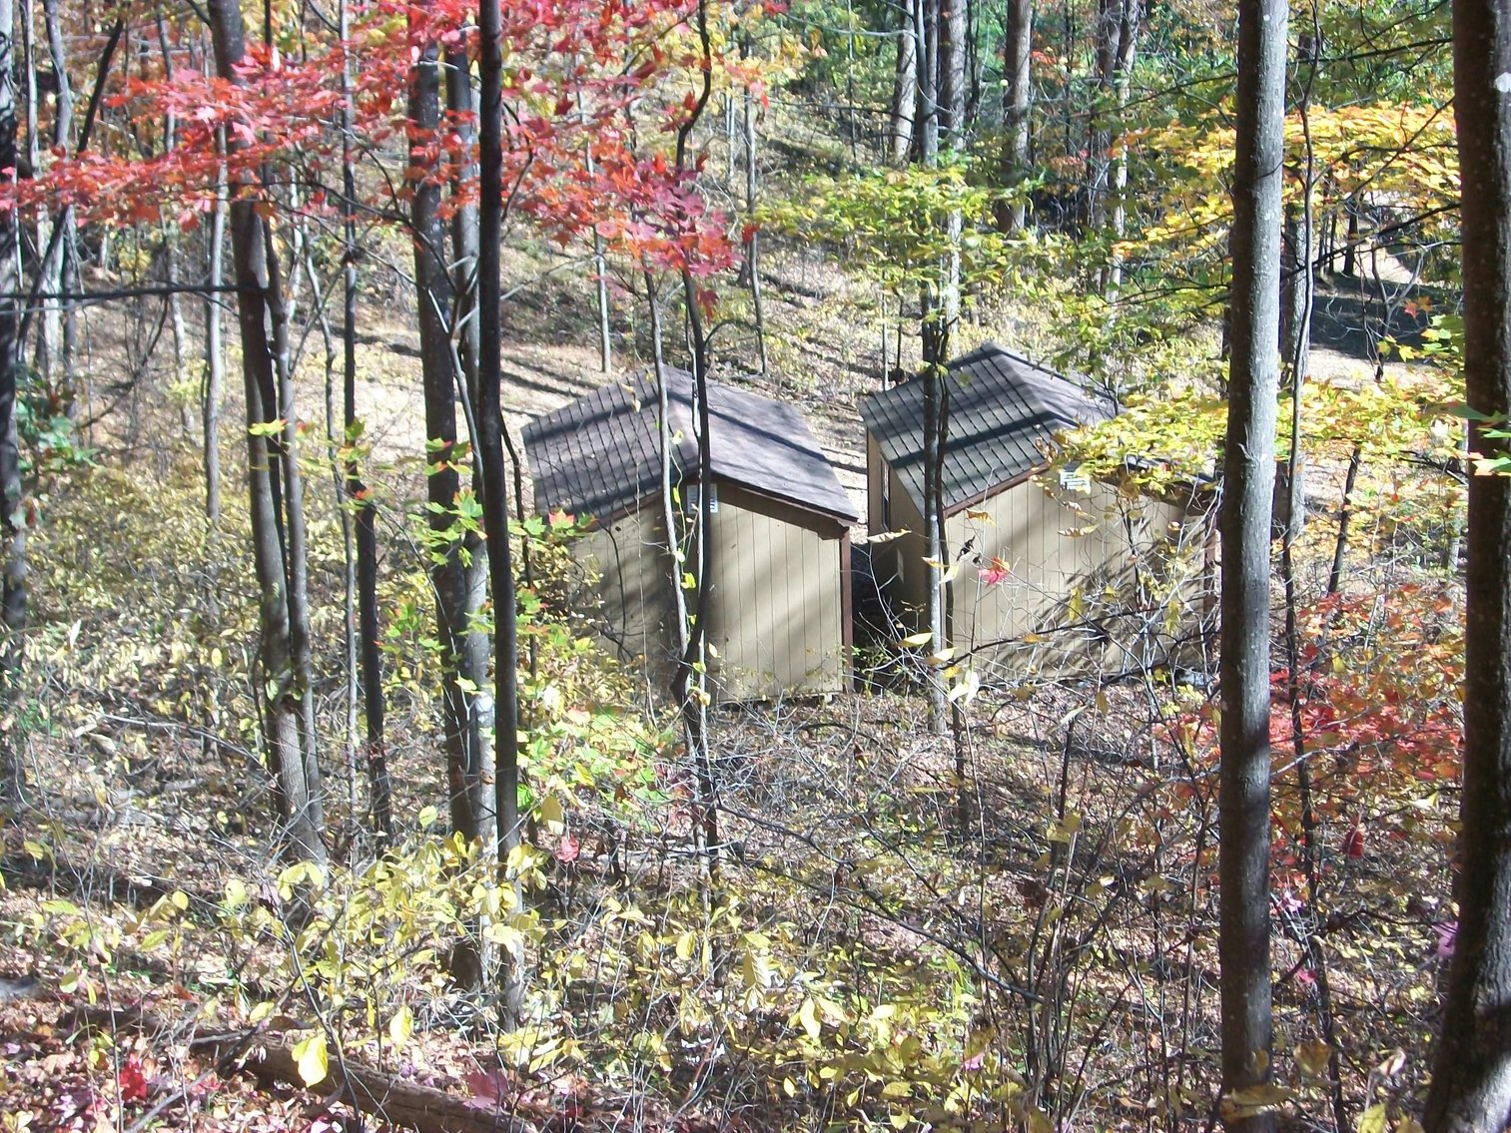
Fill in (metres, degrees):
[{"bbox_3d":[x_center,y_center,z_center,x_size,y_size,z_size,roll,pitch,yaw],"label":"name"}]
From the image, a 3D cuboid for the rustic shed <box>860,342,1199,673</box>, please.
[{"bbox_3d":[3.737,-0.821,38.849,3.849,3.092,5.500,-4,18,-6],"label":"rustic shed"}]

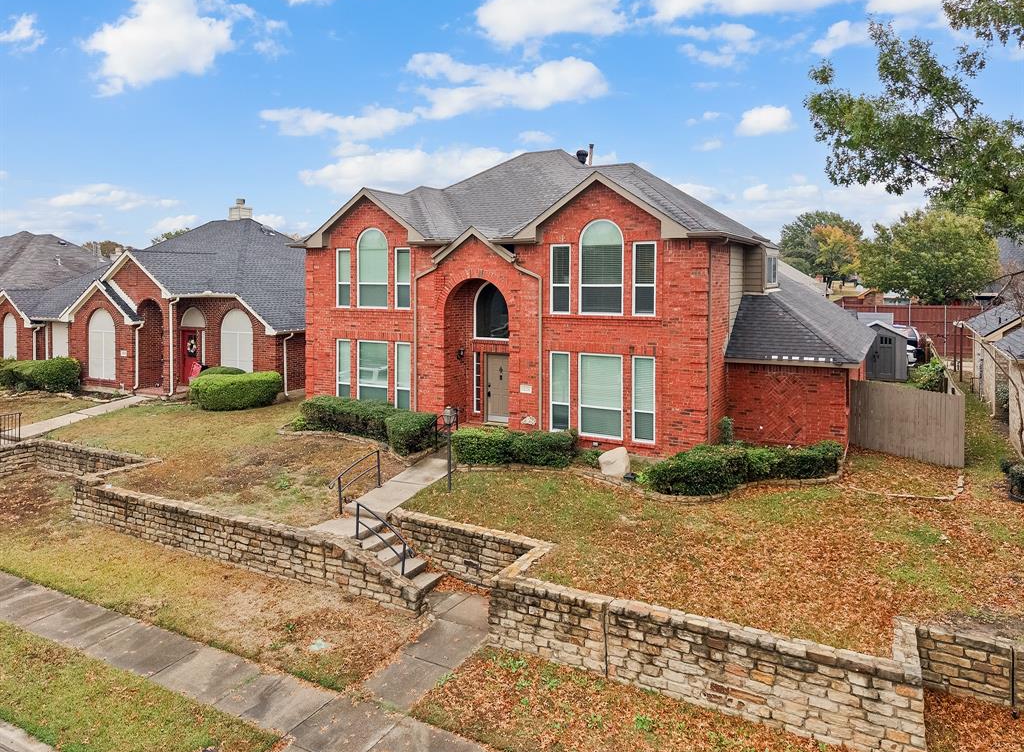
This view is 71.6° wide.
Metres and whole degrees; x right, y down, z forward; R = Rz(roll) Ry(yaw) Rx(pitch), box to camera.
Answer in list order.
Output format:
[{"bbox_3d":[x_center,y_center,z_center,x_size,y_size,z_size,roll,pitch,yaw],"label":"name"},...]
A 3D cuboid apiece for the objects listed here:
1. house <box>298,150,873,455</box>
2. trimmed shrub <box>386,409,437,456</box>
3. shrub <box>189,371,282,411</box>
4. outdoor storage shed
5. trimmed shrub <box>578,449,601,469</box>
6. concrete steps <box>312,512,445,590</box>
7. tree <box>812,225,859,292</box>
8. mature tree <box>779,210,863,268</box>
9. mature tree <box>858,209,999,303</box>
[{"bbox_3d":[3.257,-3.232,24.629,16.500,8.760,13.800,4,8,28],"label":"house"},{"bbox_3d":[-2.767,1.502,19.069,0.950,0.900,1.500,4,8,28],"label":"trimmed shrub"},{"bbox_3d":[-8.857,0.380,22.932,1.550,1.050,2.500,4,8,28],"label":"shrub"},{"bbox_3d":[14.916,-1.071,28.791,2.140,2.400,2.100,4,8,28],"label":"outdoor storage shed"},{"bbox_3d":[1.894,1.982,17.277,0.600,0.420,0.550,4,8,28],"label":"trimmed shrub"},{"bbox_3d":[-2.688,3.553,14.190,2.550,1.000,1.200,4,8,28],"label":"concrete steps"},{"bbox_3d":[36.599,-12.862,78.318,5.800,7.400,5.800,4,8,28],"label":"tree"},{"bbox_3d":[40.148,-15.585,89.962,10.400,10.200,10.400,4,8,28],"label":"mature tree"},{"bbox_3d":[25.241,-5.856,42.234,7.900,8.200,7.900,4,8,28],"label":"mature tree"}]

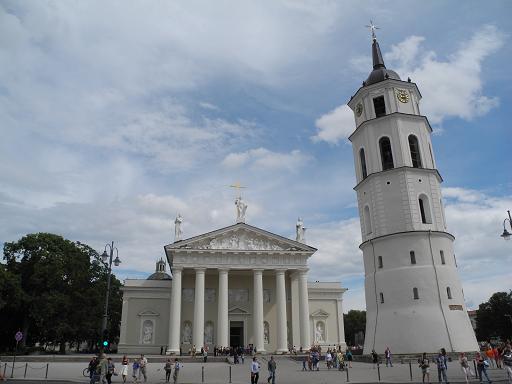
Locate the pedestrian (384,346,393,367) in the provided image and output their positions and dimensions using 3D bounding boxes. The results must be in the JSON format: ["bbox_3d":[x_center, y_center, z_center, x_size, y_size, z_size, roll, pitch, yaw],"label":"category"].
[{"bbox_3d":[12.396,15.483,38.739,0.520,1.720,0.380,4,-21,-14],"label":"pedestrian"}]

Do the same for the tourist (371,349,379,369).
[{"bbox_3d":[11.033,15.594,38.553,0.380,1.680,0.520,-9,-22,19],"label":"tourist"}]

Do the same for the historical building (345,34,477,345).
[{"bbox_3d":[21.528,-3.347,64.143,15.000,53.200,15.000,3,-21,-11],"label":"historical building"}]

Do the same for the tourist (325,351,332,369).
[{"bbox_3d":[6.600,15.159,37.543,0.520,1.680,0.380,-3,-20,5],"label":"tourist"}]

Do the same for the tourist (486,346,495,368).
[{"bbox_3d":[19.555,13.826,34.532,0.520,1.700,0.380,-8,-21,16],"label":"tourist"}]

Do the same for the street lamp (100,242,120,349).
[{"bbox_3d":[-9.577,7.528,26.418,0.600,9.000,2.100,-4,-20,8],"label":"street lamp"}]

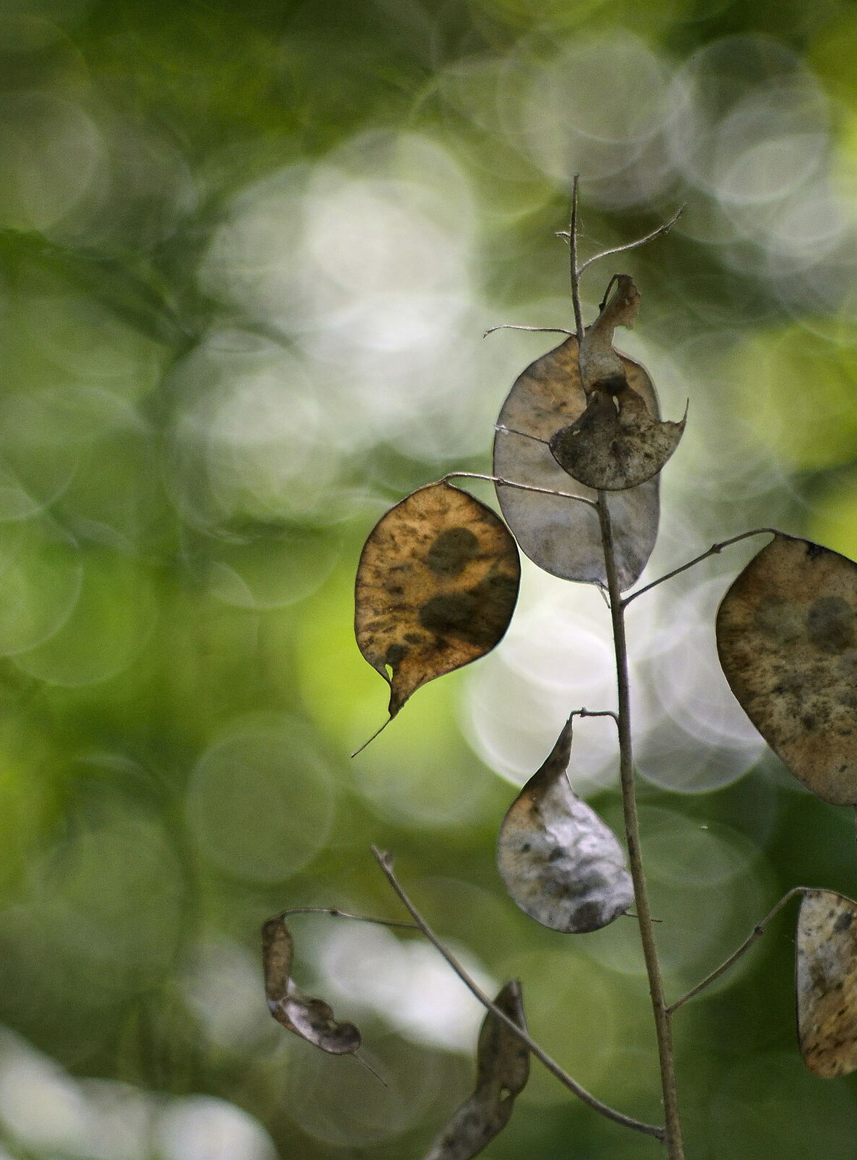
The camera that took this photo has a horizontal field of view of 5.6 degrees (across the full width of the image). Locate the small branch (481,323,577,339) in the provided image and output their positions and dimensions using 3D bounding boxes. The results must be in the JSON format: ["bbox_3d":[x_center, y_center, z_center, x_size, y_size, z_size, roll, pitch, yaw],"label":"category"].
[{"bbox_3d":[0.016,-0.040,1.400,0.015,0.002,0.002,0,0,0],"label":"small branch"}]

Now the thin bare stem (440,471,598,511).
[{"bbox_3d":[0.015,-0.014,1.400,0.025,0.003,0.003,11,0,0],"label":"thin bare stem"}]

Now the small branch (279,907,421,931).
[{"bbox_3d":[-0.013,0.054,1.400,0.023,0.003,0.003,5,0,0],"label":"small branch"}]

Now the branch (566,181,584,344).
[{"bbox_3d":[0.024,-0.050,1.400,0.002,0.029,0.002,-2,0,0],"label":"branch"}]

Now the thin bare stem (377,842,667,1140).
[{"bbox_3d":[0.013,0.068,1.400,0.007,0.067,0.006,-45,0,0],"label":"thin bare stem"}]

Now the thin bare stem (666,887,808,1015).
[{"bbox_3d":[0.049,0.059,1.400,0.030,0.003,0.003,-41,0,0],"label":"thin bare stem"}]

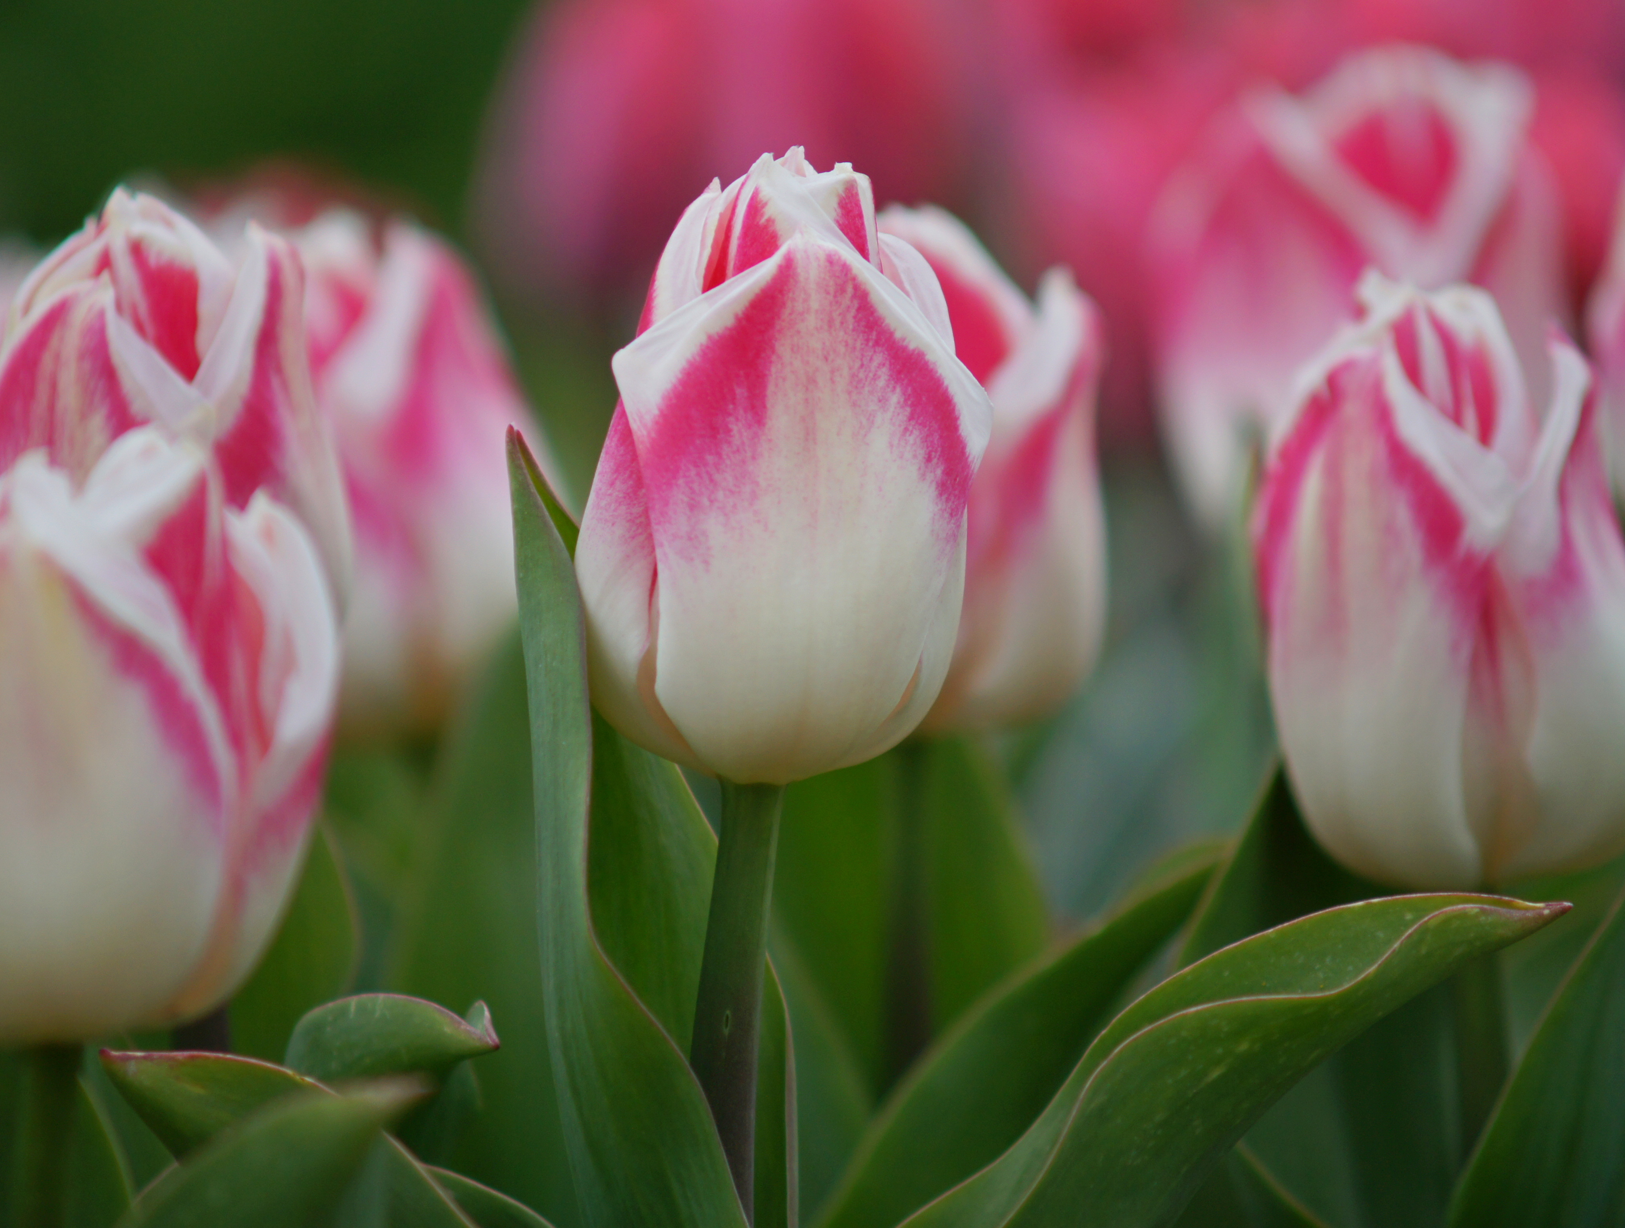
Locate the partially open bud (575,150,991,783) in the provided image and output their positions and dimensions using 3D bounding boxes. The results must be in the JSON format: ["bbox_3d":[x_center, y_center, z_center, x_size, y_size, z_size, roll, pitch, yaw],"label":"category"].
[{"bbox_3d":[-0.003,-0.016,1.700,0.044,0.066,0.043,0,7,0],"label":"partially open bud"}]

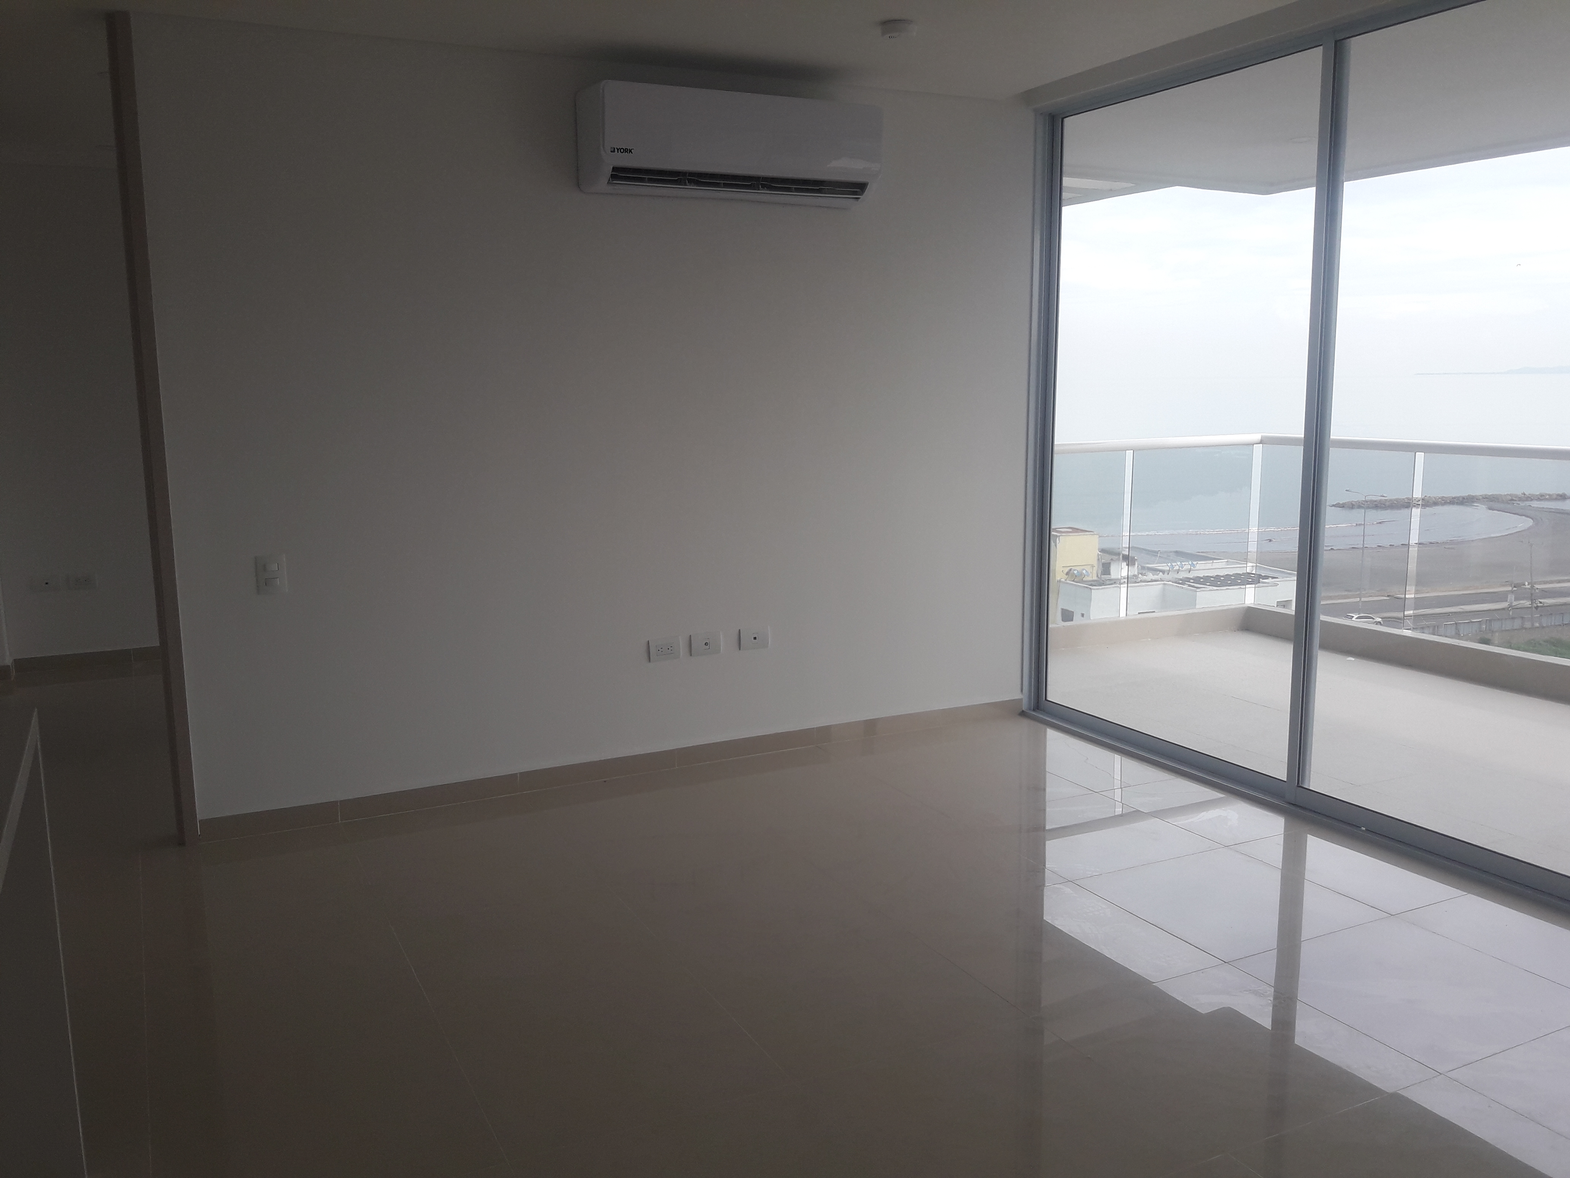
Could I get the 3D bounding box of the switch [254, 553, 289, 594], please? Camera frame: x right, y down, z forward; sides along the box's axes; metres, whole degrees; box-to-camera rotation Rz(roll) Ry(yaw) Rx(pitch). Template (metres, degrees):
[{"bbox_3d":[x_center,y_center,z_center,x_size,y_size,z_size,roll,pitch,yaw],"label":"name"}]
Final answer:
[{"bbox_3d":[-1.643,-0.045,4.066,0.090,0.125,0.012,-5,10,-26],"label":"switch"}]

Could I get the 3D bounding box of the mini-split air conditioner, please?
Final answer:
[{"bbox_3d":[-0.175,-1.548,4.462,1.079,0.332,0.228,-5,10,-26],"label":"mini-split air conditioner"}]

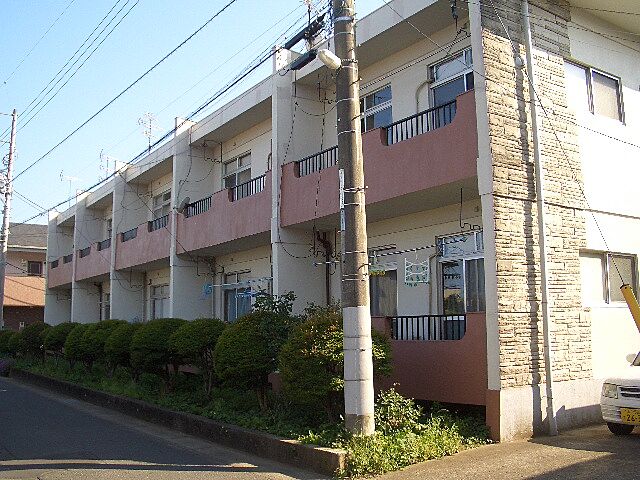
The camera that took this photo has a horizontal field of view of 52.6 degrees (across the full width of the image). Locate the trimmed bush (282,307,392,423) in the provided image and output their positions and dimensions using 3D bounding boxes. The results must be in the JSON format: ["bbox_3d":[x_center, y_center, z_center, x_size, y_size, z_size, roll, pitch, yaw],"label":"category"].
[{"bbox_3d":[0.199,1.613,8.184,1.400,1.560,1.400,0,-8,0],"label":"trimmed bush"}]

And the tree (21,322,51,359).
[{"bbox_3d":[-10.006,3.647,23.159,1.320,1.380,1.320,5,-9,-34],"label":"tree"}]

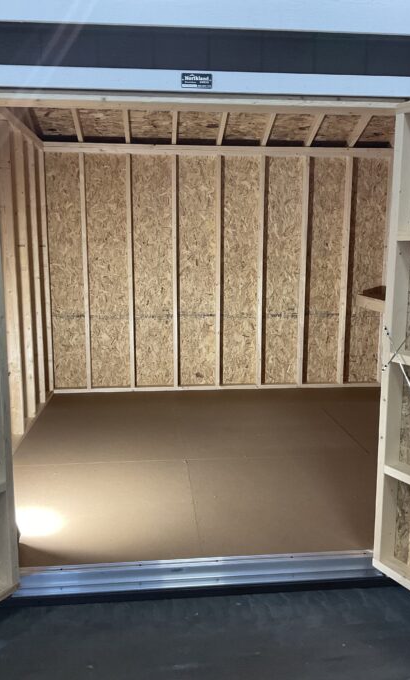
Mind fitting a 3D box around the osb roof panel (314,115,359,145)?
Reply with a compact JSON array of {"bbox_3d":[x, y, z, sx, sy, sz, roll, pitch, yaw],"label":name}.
[{"bbox_3d":[1.155,-1.897,5.048,0.368,0.013,0.508,-1,-11,-5],"label":"osb roof panel"}]

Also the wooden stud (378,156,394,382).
[{"bbox_3d":[1.744,-0.642,5.511,0.038,2.154,0.089,-1,9,-5],"label":"wooden stud"}]

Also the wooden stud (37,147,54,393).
[{"bbox_3d":[-1.456,-0.589,5.148,0.089,2.154,0.038,-1,9,-5],"label":"wooden stud"}]

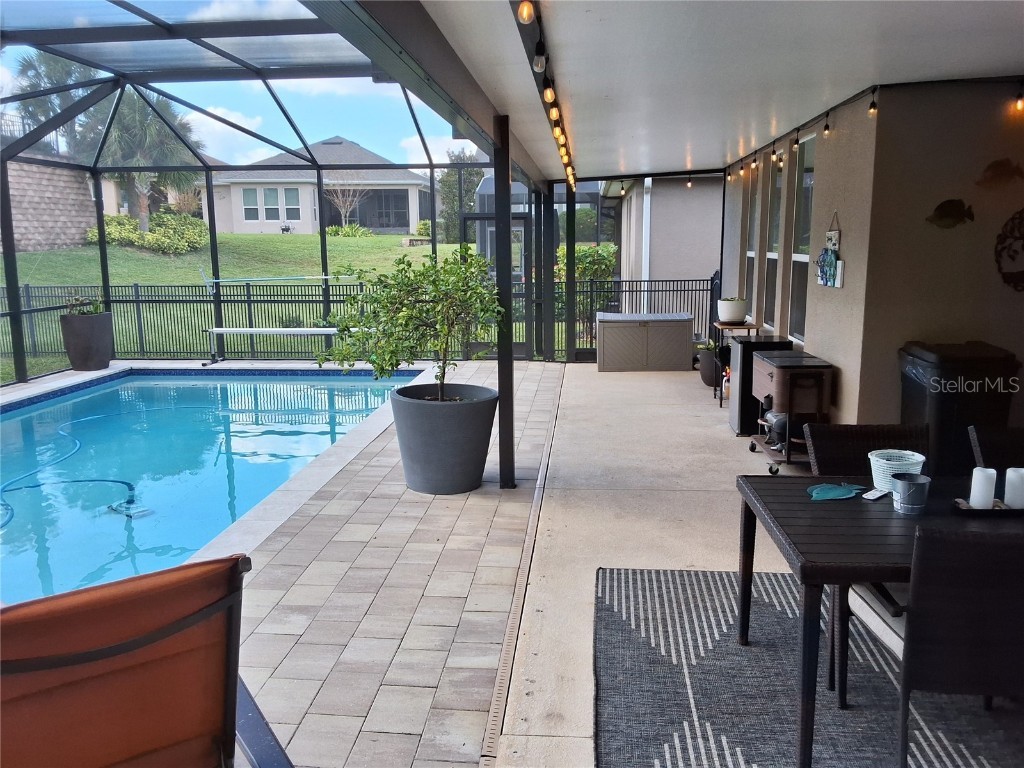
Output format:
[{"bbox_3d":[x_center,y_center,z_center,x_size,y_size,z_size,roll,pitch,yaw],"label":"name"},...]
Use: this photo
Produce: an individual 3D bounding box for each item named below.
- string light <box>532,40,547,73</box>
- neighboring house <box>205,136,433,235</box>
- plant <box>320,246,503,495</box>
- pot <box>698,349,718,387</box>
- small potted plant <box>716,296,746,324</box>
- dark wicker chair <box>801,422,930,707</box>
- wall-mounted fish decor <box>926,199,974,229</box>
[{"bbox_3d":[0.099,-1.181,2.989,0.046,0.115,0.046,0,10,5],"label":"string light"},{"bbox_3d":[-9.645,-11.678,48.771,11.437,5.603,14.000,0,10,5],"label":"neighboring house"},{"bbox_3d":[-0.702,-0.115,5.751,1.283,1.651,1.050,0,10,5],"label":"plant"},{"bbox_3d":[2.338,-0.191,9.563,0.320,0.418,0.320,0,10,5],"label":"pot"},{"bbox_3d":[2.242,-0.749,8.412,0.294,0.269,0.294,0,10,5],"label":"small potted plant"},{"bbox_3d":[1.498,0.674,3.313,0.550,0.910,0.630,0,10,5],"label":"dark wicker chair"},{"bbox_3d":[2.777,-1.075,5.247,0.292,0.183,0.040,0,10,5],"label":"wall-mounted fish decor"}]

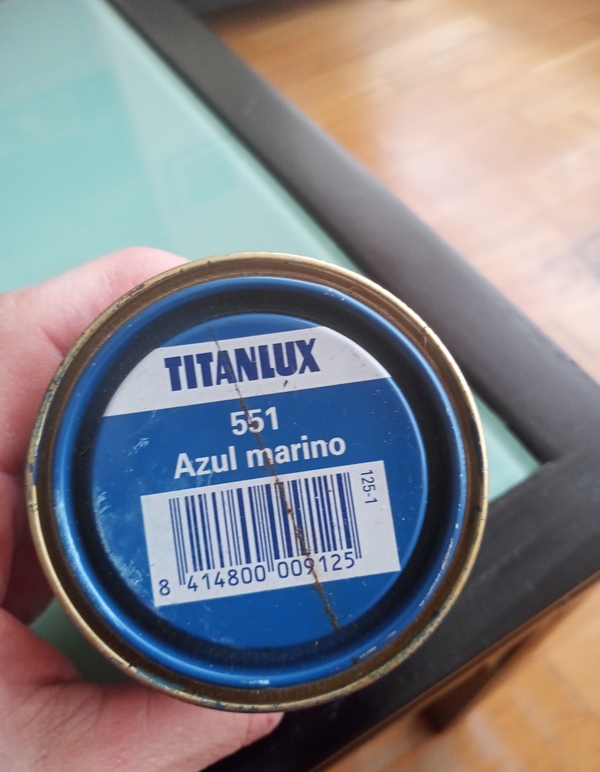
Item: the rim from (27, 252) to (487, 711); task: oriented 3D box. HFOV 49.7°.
[{"bbox_3d":[-0.005,0.013,0.088,0.062,0.005,0.062,0,89,-1],"label":"rim"}]

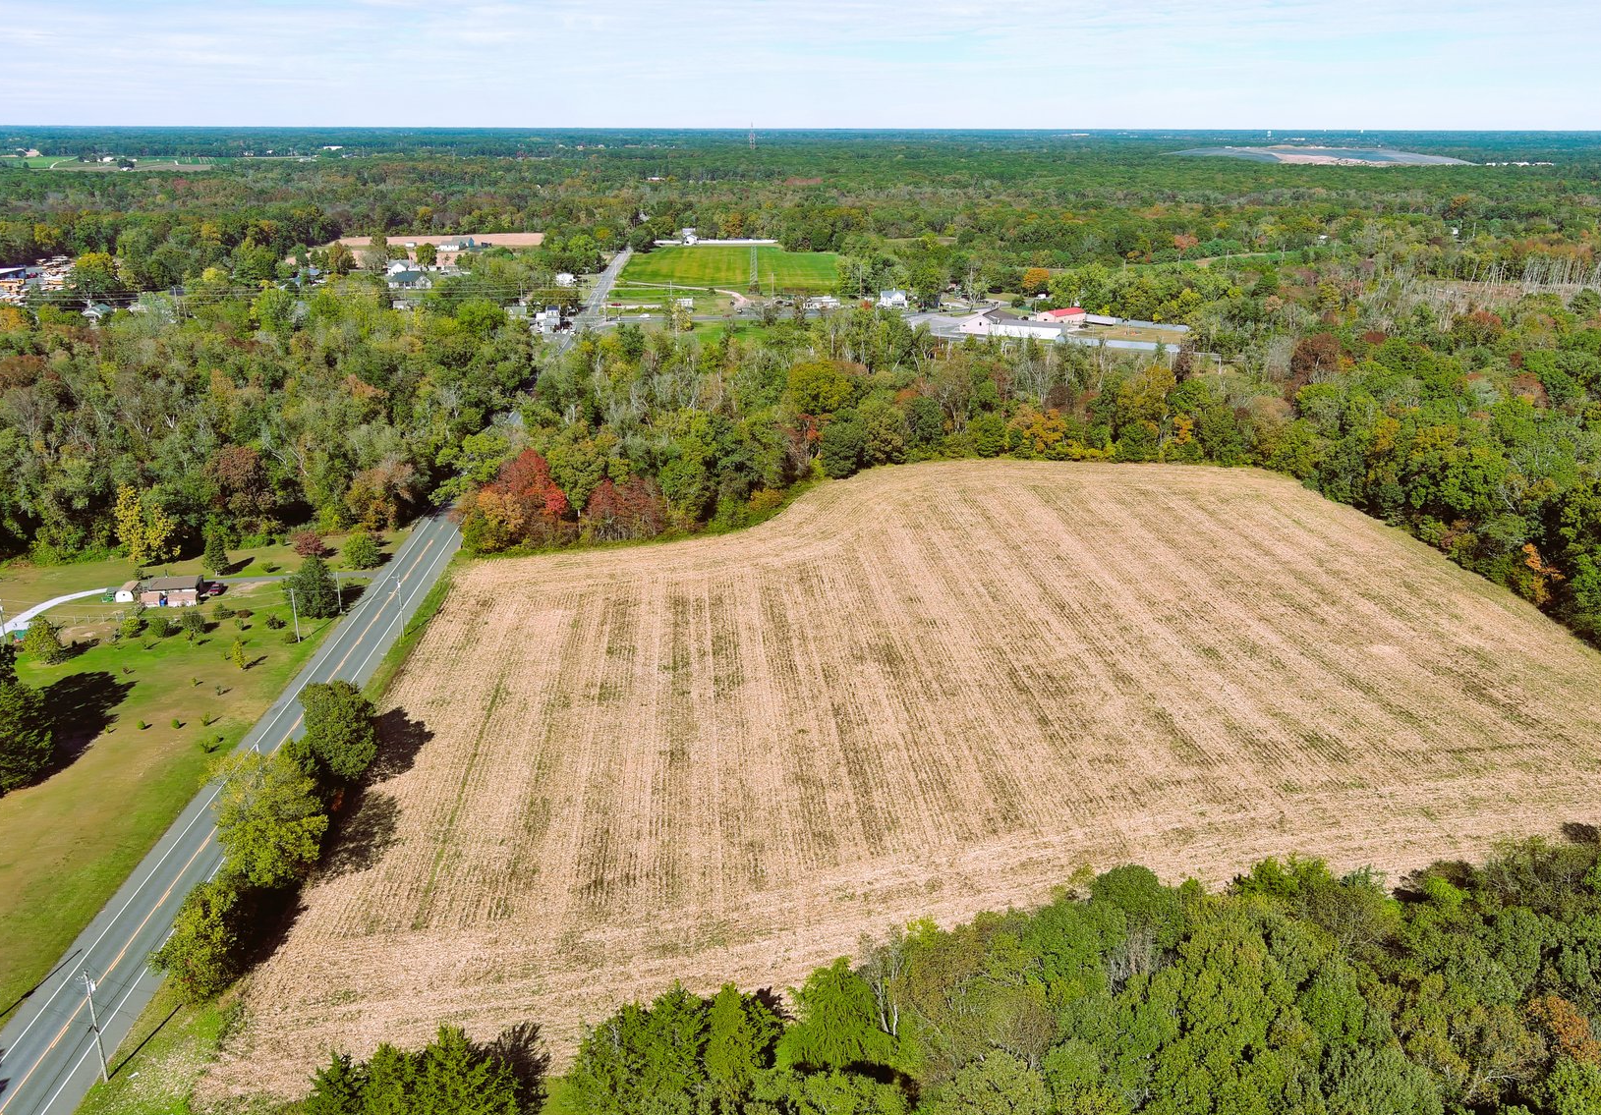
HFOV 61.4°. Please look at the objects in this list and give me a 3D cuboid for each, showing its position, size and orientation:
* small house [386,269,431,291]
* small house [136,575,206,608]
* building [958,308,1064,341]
[{"bbox_3d":[-210.441,-151.212,733.188,22.300,8.200,12.000,0,18,0],"label":"small house"},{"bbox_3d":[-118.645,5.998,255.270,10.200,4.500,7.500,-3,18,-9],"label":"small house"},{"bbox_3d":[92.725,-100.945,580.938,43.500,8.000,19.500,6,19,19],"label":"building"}]

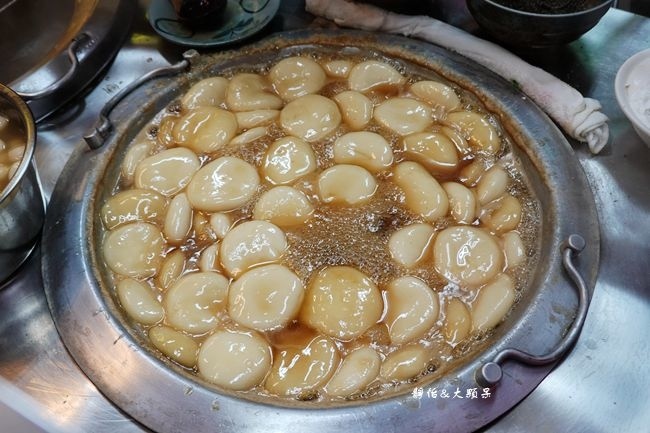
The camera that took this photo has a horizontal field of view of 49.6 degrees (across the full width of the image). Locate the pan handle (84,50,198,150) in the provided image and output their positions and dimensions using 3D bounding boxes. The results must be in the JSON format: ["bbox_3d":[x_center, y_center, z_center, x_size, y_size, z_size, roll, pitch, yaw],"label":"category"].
[{"bbox_3d":[-0.213,-0.140,0.809,0.051,0.019,0.178,21,55,32],"label":"pan handle"}]

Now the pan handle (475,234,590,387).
[{"bbox_3d":[0.197,0.088,0.614,0.051,0.019,0.177,36,61,13],"label":"pan handle"}]

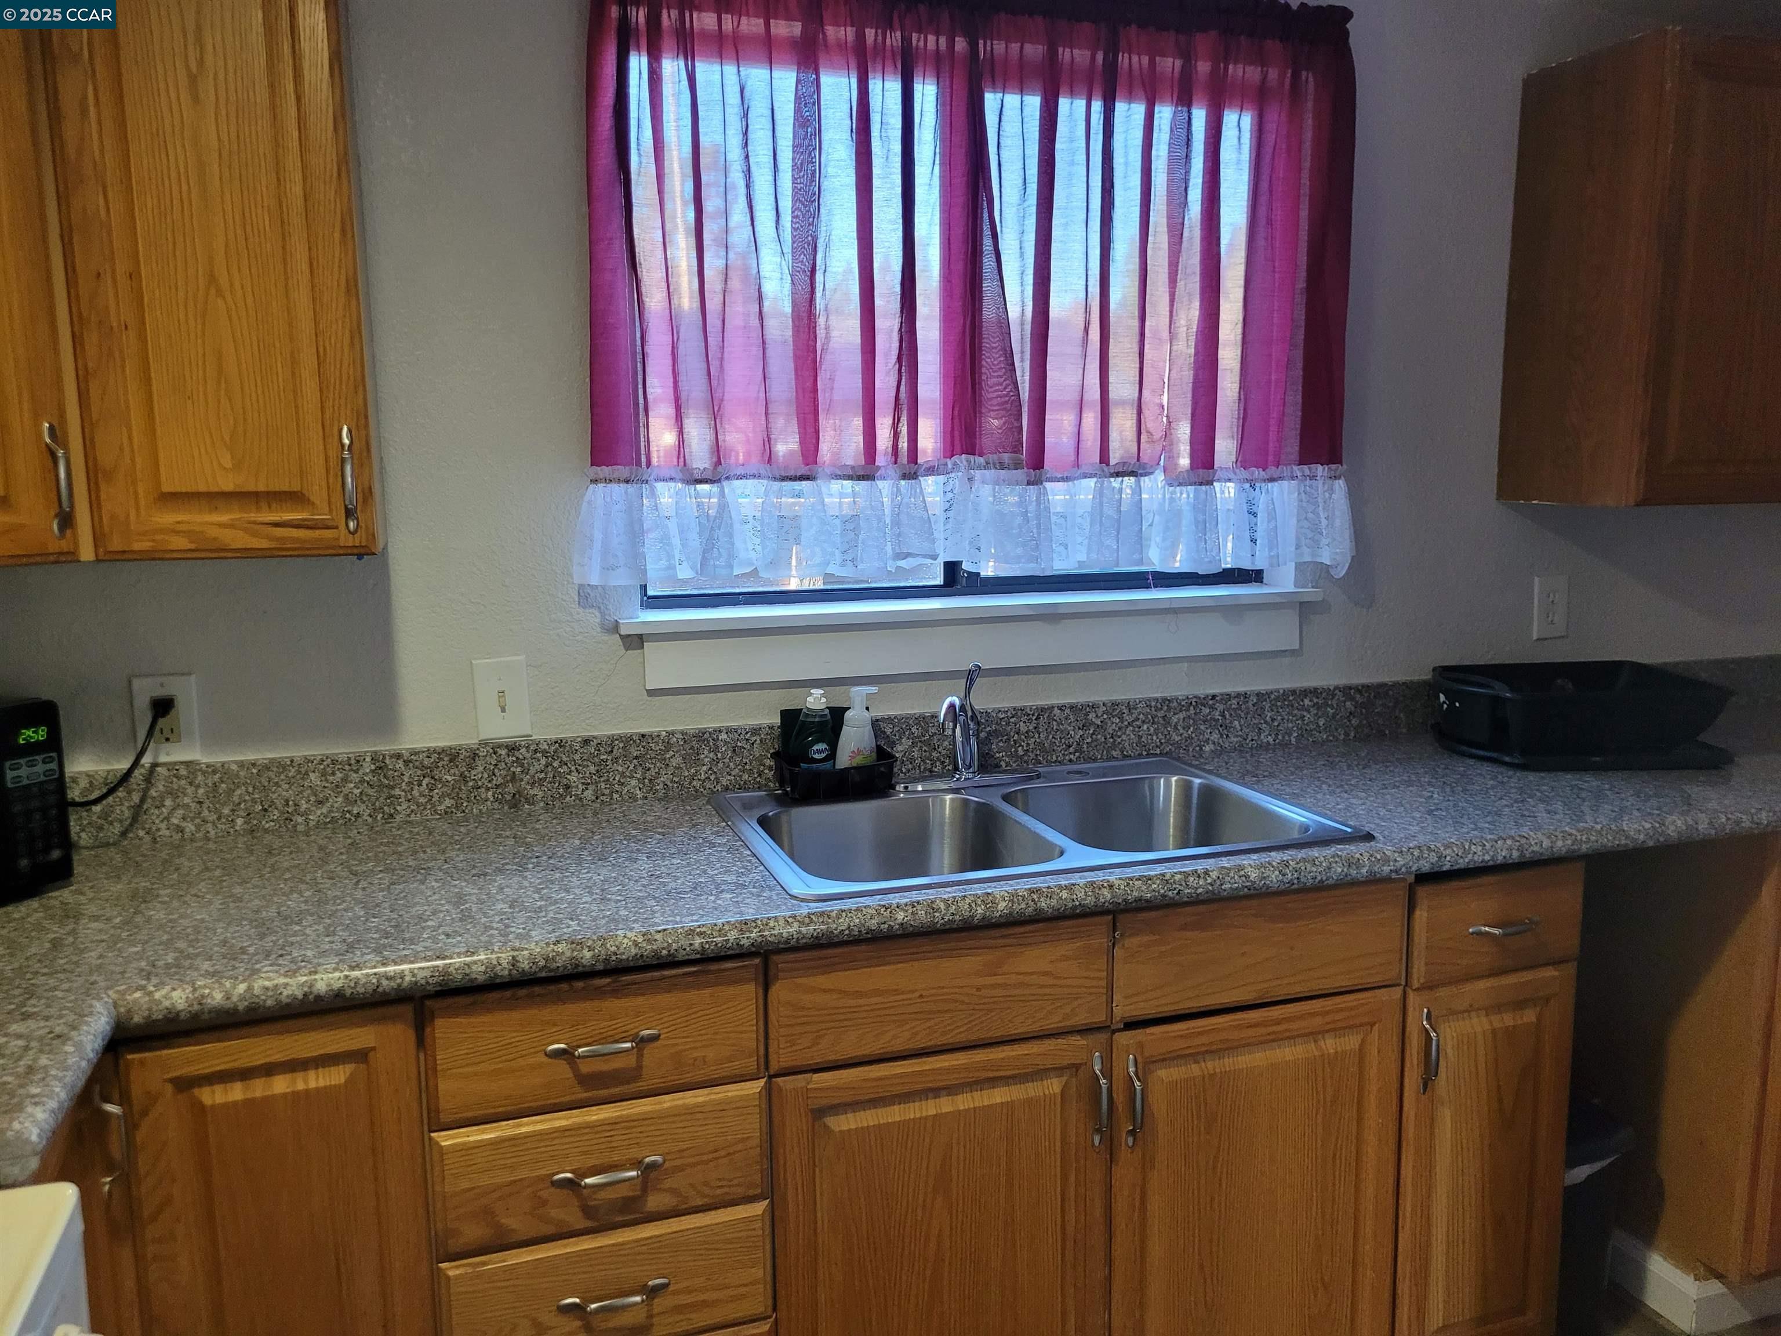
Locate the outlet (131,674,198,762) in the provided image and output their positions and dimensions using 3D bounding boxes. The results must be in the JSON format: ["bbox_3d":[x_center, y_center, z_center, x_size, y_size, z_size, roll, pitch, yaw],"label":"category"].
[{"bbox_3d":[-1.024,0.073,1.892,0.077,0.124,0.010,-3,9,-18],"label":"outlet"}]

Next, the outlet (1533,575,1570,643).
[{"bbox_3d":[1.318,-0.119,2.661,0.080,0.124,0.010,-3,9,-18],"label":"outlet"}]

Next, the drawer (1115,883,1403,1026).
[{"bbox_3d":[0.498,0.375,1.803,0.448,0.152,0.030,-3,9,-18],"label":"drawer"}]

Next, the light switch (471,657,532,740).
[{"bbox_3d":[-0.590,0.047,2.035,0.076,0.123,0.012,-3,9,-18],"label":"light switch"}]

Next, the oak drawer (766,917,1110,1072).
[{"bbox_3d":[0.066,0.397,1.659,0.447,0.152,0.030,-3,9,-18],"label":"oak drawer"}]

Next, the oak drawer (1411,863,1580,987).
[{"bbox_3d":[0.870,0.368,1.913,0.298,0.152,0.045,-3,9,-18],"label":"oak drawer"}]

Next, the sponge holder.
[{"bbox_3d":[-0.090,0.133,2.148,0.183,0.127,0.102,-3,9,-18],"label":"sponge holder"}]

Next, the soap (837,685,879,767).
[{"bbox_3d":[-0.053,0.111,2.146,0.075,0.163,0.055,0,8,6],"label":"soap"}]

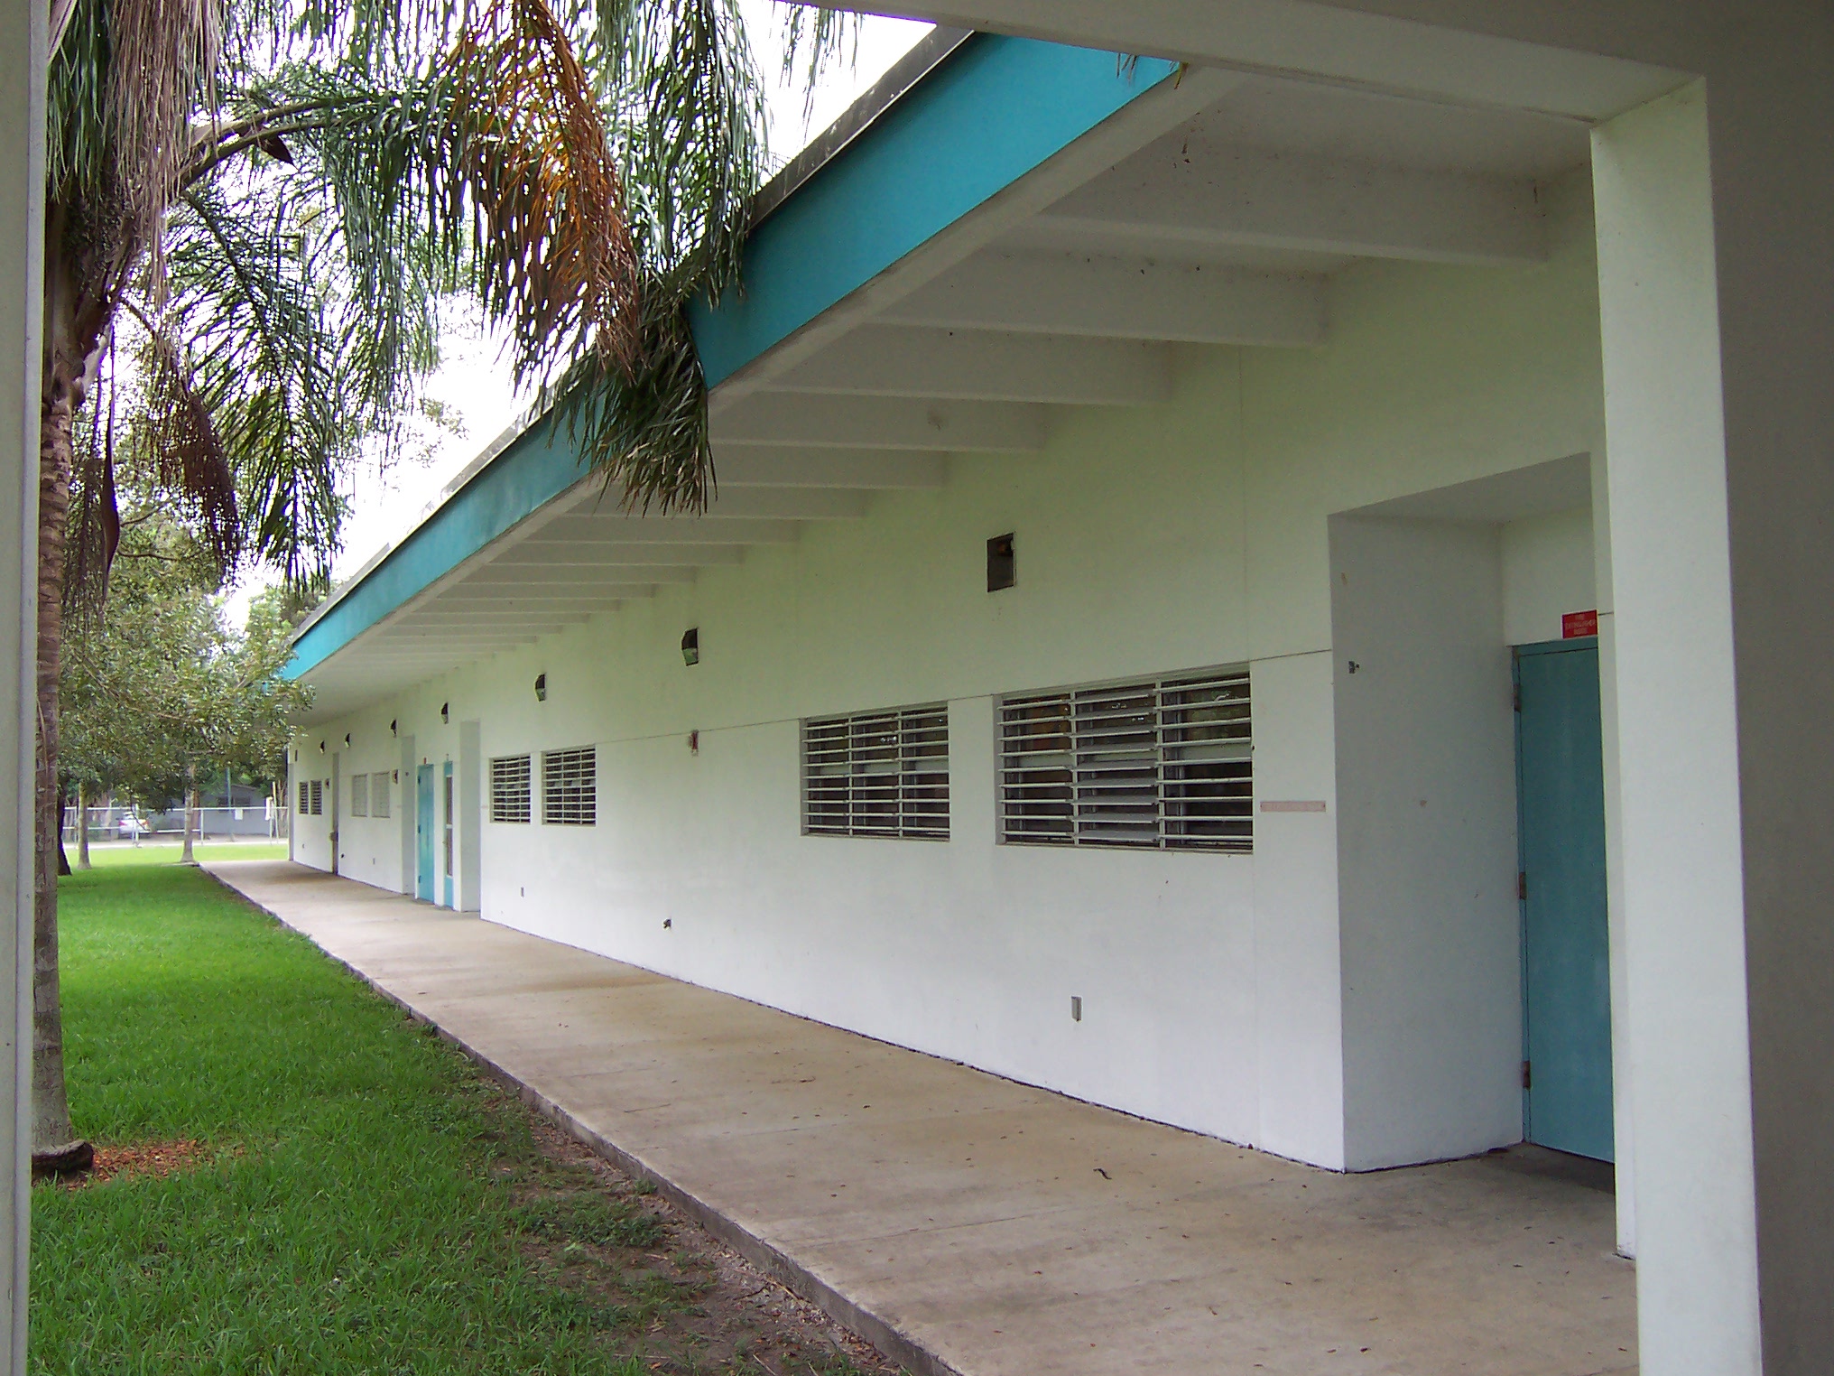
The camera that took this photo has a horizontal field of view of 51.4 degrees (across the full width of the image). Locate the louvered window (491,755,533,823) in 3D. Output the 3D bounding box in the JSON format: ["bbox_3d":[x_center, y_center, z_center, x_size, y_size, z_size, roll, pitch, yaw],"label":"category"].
[{"bbox_3d":[-4.721,1.185,22.357,0.104,0.800,2.424,0,-3,-23],"label":"louvered window"}]

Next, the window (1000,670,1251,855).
[{"bbox_3d":[0.958,0.372,9.196,0.104,0.800,2.499,0,-3,-23],"label":"window"}]

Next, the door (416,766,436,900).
[{"bbox_3d":[-7.312,2.168,28.534,0.071,2.018,1.569,0,-3,-23],"label":"door"}]

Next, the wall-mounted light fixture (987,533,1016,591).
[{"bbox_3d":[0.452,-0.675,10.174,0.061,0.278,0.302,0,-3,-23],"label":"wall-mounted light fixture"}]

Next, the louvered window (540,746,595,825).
[{"bbox_3d":[-3.546,1.016,19.634,0.104,0.800,2.442,0,-3,-23],"label":"louvered window"}]

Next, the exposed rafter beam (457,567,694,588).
[{"bbox_3d":[-2.673,-0.964,15.086,1.914,0.274,0.118,-1,-3,-23],"label":"exposed rafter beam"}]

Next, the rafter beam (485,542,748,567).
[{"bbox_3d":[-2.189,-1.033,13.966,1.914,0.274,0.118,-1,-3,-23],"label":"rafter beam"}]

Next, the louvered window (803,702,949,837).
[{"bbox_3d":[-0.265,0.547,12.029,0.104,0.800,2.494,0,-3,-23],"label":"louvered window"}]

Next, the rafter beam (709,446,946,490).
[{"bbox_3d":[-0.731,-1.254,10.587,1.914,0.274,0.118,-1,-3,-23],"label":"rafter beam"}]

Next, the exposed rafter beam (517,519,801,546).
[{"bbox_3d":[-1.708,-1.102,12.849,1.914,0.274,0.118,-1,-3,-23],"label":"exposed rafter beam"}]

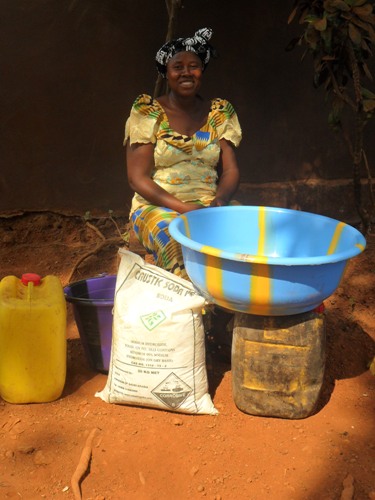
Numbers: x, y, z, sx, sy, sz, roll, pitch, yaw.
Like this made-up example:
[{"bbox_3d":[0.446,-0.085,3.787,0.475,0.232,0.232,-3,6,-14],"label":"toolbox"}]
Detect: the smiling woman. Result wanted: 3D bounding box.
[{"bbox_3d":[-0.002,-0.194,2.868,0.500,1.230,0.700,-3,15,-10],"label":"smiling woman"}]

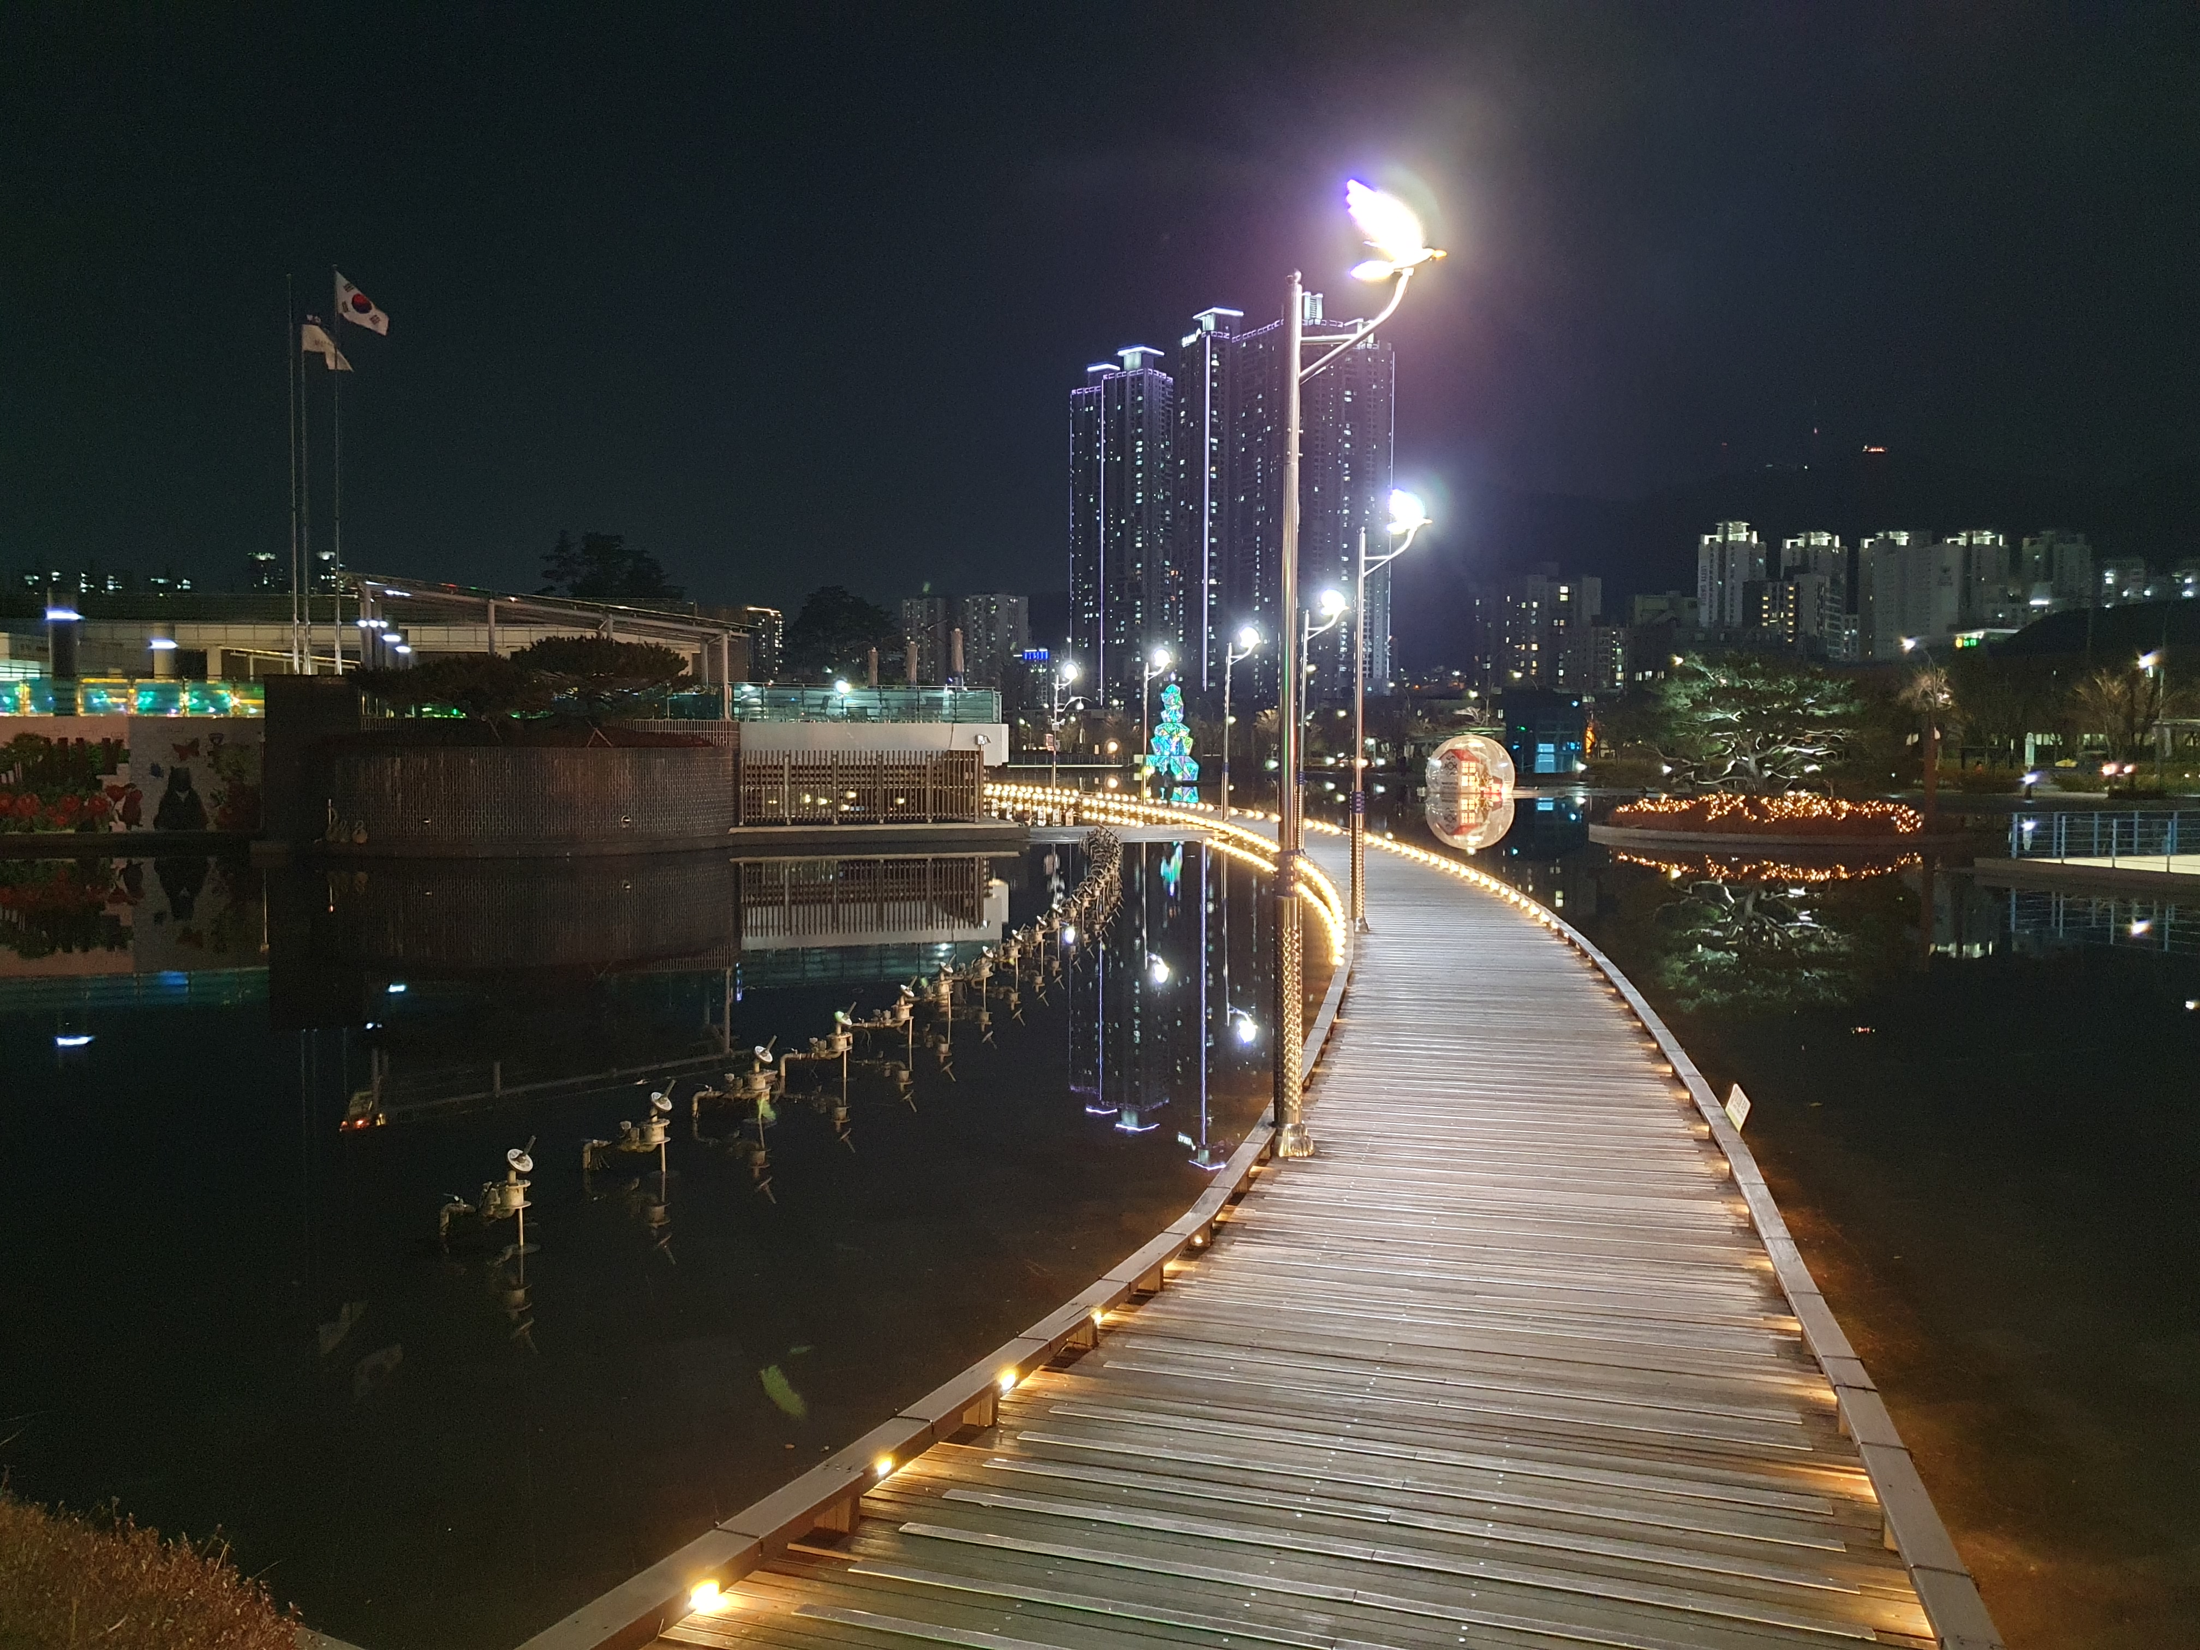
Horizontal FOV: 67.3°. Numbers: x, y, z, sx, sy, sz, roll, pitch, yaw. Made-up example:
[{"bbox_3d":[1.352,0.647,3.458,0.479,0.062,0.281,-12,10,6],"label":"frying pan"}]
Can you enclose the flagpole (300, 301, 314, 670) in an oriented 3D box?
[{"bbox_3d":[-13.934,-5.815,29.059,0.130,6.500,0.130,0,3,0],"label":"flagpole"}]

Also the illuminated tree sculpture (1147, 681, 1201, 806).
[{"bbox_3d":[3.159,-3.963,71.434,2.301,4.394,2.301,0,3,0],"label":"illuminated tree sculpture"}]

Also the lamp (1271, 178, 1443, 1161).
[{"bbox_3d":[1.050,-0.601,6.742,0.750,3.970,0.450,1,3,15],"label":"lamp"}]

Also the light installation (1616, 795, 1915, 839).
[{"bbox_3d":[13.389,-0.318,33.199,6.228,0.640,5.536,0,3,0],"label":"light installation"}]

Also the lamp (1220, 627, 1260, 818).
[{"bbox_3d":[2.848,-1.937,32.624,0.750,3.970,0.450,0,3,-6],"label":"lamp"}]

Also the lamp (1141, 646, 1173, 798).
[{"bbox_3d":[1.470,-2.412,41.693,0.750,3.970,0.450,0,3,-12],"label":"lamp"}]

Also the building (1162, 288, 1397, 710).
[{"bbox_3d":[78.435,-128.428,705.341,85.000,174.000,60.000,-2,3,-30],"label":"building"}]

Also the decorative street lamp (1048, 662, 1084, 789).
[{"bbox_3d":[-1.001,-2.845,49.875,0.750,3.970,0.450,-1,3,-18],"label":"decorative street lamp"}]

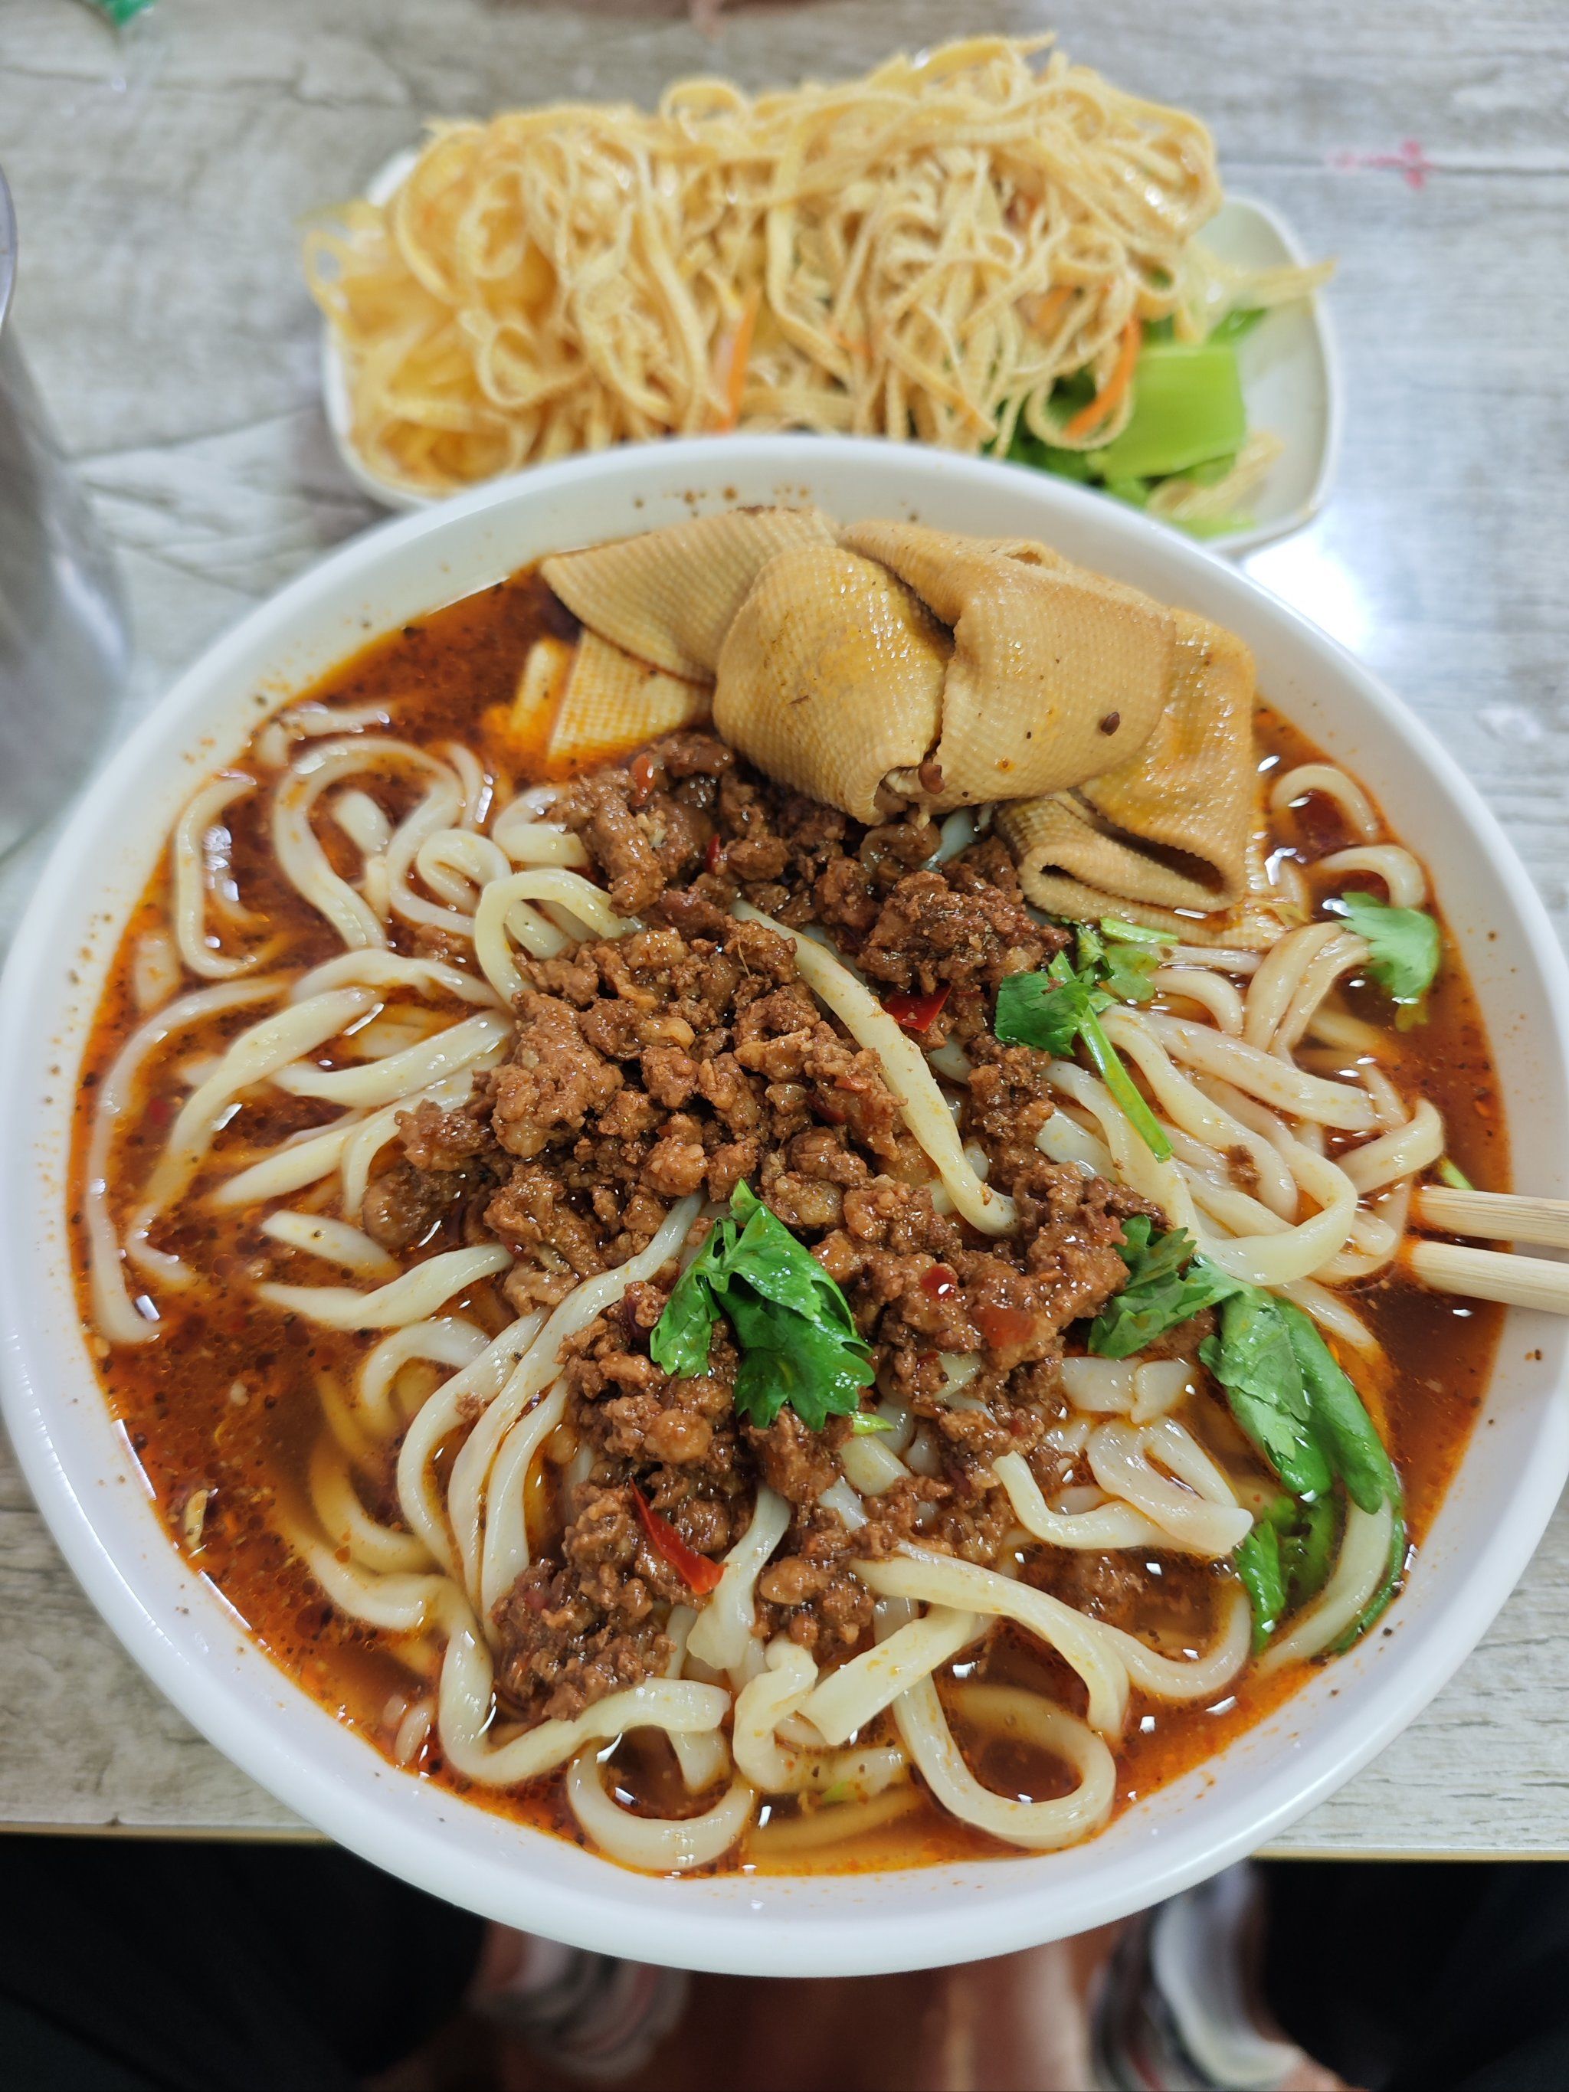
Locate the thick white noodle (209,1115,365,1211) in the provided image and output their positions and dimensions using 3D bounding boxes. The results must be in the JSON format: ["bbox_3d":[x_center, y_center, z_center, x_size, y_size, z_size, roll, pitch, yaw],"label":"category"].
[{"bbox_3d":[-0.069,0.017,0.195,0.023,0.006,0.005,-32,72,-13],"label":"thick white noodle"}]

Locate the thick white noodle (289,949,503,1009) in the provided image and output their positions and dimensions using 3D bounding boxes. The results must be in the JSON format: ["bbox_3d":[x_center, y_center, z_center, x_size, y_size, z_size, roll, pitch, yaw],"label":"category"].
[{"bbox_3d":[-0.057,-0.010,0.205,0.030,0.007,0.008,2,68,-1],"label":"thick white noodle"}]

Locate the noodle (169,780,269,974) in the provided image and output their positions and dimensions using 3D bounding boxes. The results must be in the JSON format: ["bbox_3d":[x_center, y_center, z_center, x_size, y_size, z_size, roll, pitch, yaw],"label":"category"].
[{"bbox_3d":[-0.087,-0.026,0.214,0.013,0.005,0.035,-10,69,-6],"label":"noodle"}]

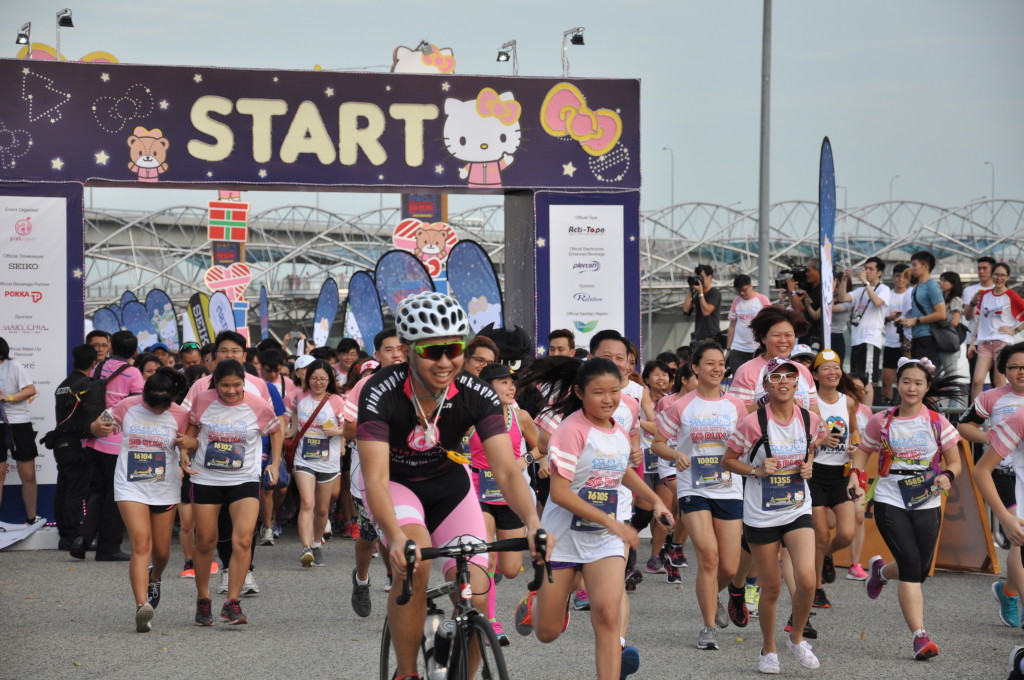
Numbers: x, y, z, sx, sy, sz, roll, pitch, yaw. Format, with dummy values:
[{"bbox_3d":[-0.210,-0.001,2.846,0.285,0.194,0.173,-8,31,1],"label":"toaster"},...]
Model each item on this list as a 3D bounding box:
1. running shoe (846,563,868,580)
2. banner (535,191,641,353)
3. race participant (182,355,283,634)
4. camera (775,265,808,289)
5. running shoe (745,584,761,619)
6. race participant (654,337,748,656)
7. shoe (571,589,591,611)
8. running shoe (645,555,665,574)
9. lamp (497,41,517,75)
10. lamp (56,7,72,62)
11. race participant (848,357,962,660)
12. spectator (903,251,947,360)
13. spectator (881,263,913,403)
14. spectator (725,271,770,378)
[{"bbox_3d":[2.460,1.637,24.100,0.090,0.115,0.245,0,0,-35],"label":"running shoe"},{"bbox_3d":[0.658,0.103,29.150,0.960,2.760,0.100,0,0,-22],"label":"banner"},{"bbox_3d":[-1.644,0.897,20.050,0.570,1.560,0.480,0,0,-10],"label":"race participant"},{"bbox_3d":[2.863,-0.638,34.800,0.400,0.250,0.190,0,0,-30],"label":"camera"},{"bbox_3d":[1.432,1.557,20.300,0.100,0.120,0.270,0,22,0],"label":"running shoe"},{"bbox_3d":[0.998,0.833,18.150,0.520,1.630,0.620,0,0,-7],"label":"race participant"},{"bbox_3d":[0.451,1.620,21.200,0.095,0.115,0.250,0,-6,-28],"label":"shoe"},{"bbox_3d":[1.080,1.633,24.800,0.093,0.115,0.250,0,0,-45],"label":"running shoe"},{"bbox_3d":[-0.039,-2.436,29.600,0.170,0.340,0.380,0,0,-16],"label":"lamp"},{"bbox_3d":[-3.658,-2.484,27.900,0.130,0.480,0.180,0,0,30],"label":"lamp"},{"bbox_3d":[2.072,0.887,17.950,0.580,1.570,0.800,0,0,-17],"label":"race participant"},{"bbox_3d":[3.993,0.024,33.000,0.460,1.740,0.500,0,0,-22],"label":"spectator"},{"bbox_3d":[3.869,0.015,34.300,0.470,1.600,0.360,0,0,6],"label":"spectator"},{"bbox_3d":[2.518,0.133,36.300,0.500,1.660,0.320,0,0,13],"label":"spectator"}]

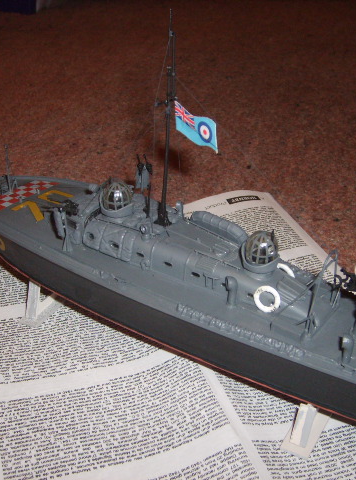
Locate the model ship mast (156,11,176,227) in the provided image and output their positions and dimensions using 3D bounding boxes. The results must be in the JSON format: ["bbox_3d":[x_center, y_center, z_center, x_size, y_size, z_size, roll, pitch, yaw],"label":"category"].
[{"bbox_3d":[-0.005,-0.047,0.274,0.007,0.096,0.014,20,33,29],"label":"model ship mast"}]

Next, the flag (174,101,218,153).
[{"bbox_3d":[0.007,-0.047,0.270,0.025,0.015,0.005,27,37,37],"label":"flag"}]

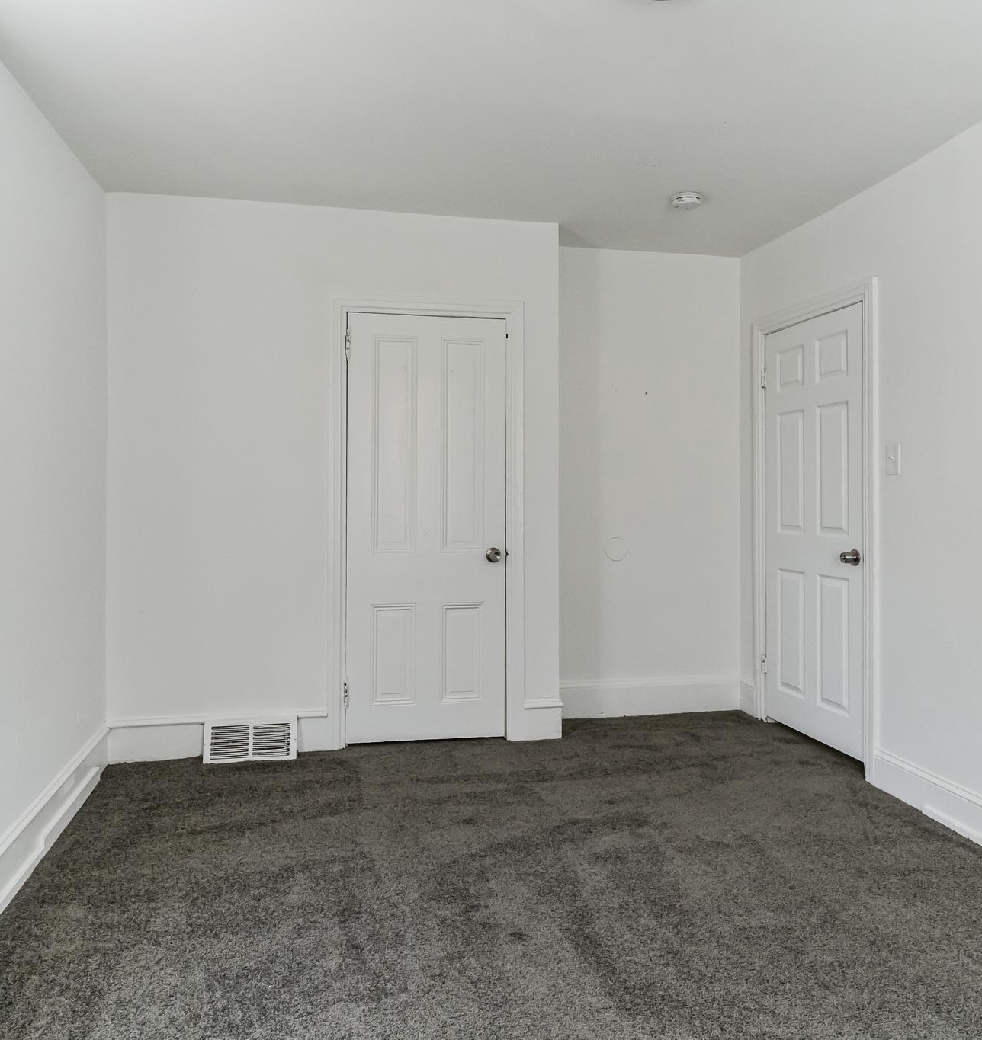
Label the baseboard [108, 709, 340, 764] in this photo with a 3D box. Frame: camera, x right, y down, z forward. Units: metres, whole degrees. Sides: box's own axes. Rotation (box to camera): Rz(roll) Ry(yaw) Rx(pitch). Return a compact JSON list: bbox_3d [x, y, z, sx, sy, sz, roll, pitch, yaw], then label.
[{"bbox_3d":[-1.227,0.988,3.784,1.010,0.214,0.033,0,1,-12],"label":"baseboard"}]

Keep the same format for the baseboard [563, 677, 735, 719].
[{"bbox_3d":[0.834,0.973,4.520,1.130,0.208,0.033,0,1,-12],"label":"baseboard"}]

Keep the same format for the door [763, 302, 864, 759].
[{"bbox_3d":[1.541,0.039,3.939,0.045,1.987,0.801,0,1,-12],"label":"door"}]

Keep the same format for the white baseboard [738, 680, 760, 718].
[{"bbox_3d":[1.403,0.971,4.511,0.030,0.197,0.241,0,1,-12],"label":"white baseboard"}]

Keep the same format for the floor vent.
[{"bbox_3d":[-1.097,1.002,3.762,0.409,0.190,0.065,0,1,-12],"label":"floor vent"}]

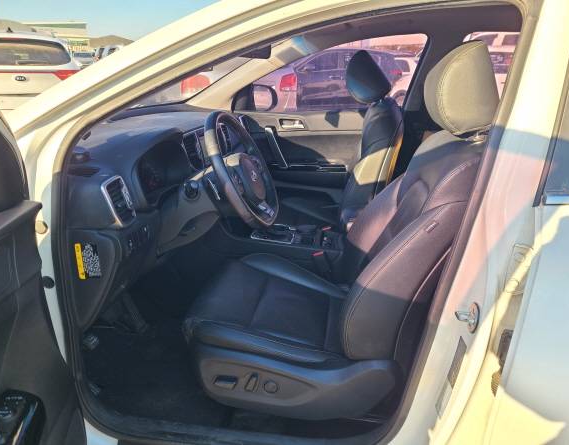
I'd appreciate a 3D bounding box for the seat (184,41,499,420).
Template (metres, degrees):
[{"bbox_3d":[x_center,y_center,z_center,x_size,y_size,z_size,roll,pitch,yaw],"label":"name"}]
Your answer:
[{"bbox_3d":[0.136,0.002,1.286,0.840,0.980,0.560,4,20,8],"label":"seat"}]

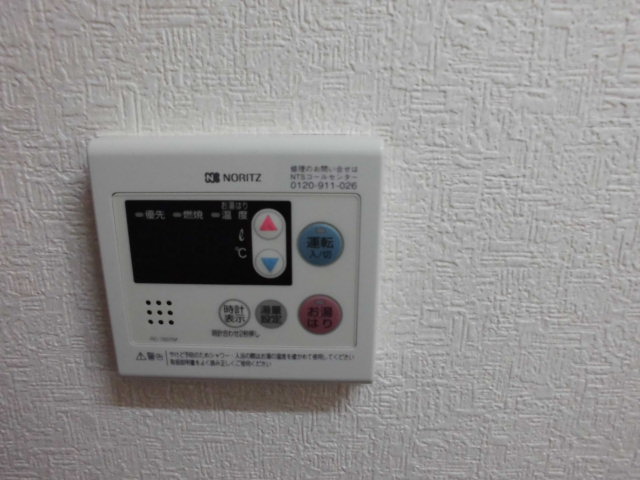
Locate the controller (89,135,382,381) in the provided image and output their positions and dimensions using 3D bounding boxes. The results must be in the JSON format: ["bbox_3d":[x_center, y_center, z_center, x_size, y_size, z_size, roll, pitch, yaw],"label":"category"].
[{"bbox_3d":[-0.037,0.010,0.234,0.128,0.119,0.020,0,17,1],"label":"controller"}]

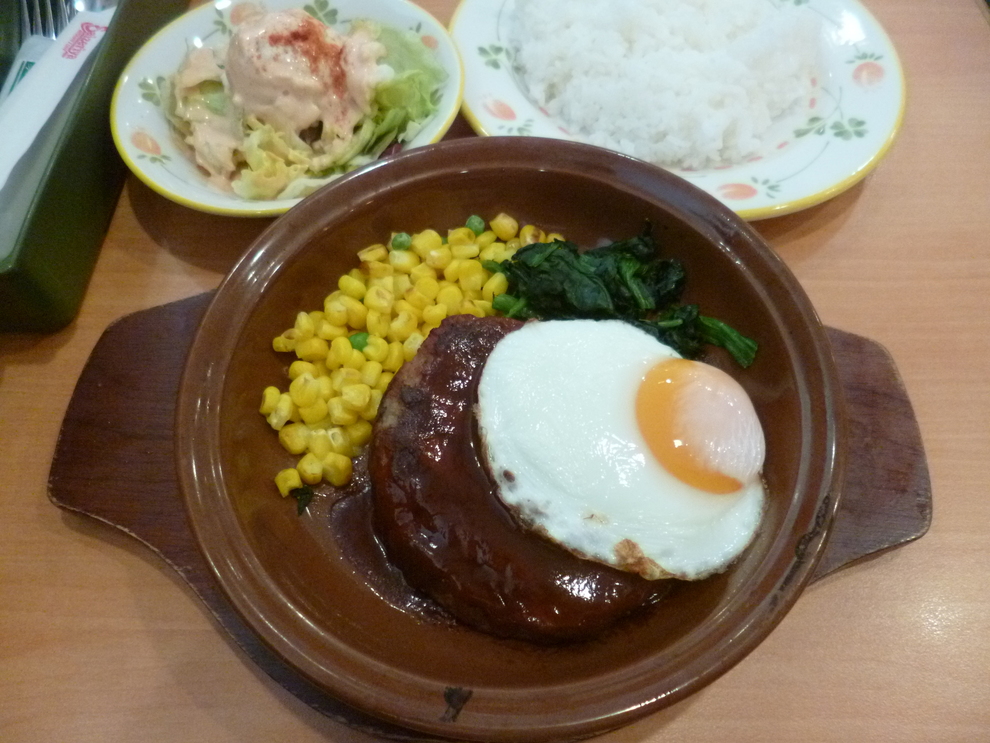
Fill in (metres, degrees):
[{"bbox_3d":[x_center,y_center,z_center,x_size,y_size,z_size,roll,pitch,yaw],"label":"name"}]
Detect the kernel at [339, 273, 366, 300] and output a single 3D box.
[{"bbox_3d":[-0.055,-0.033,0.266,0.011,0.007,0.007,31,78,1],"label":"kernel"}]

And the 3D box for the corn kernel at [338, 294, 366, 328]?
[{"bbox_3d":[-0.052,-0.022,0.254,0.009,0.008,0.013,-35,68,-17],"label":"corn kernel"}]

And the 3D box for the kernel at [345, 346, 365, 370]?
[{"bbox_3d":[-0.049,-0.005,0.241,0.009,0.007,0.008,38,68,16],"label":"kernel"}]

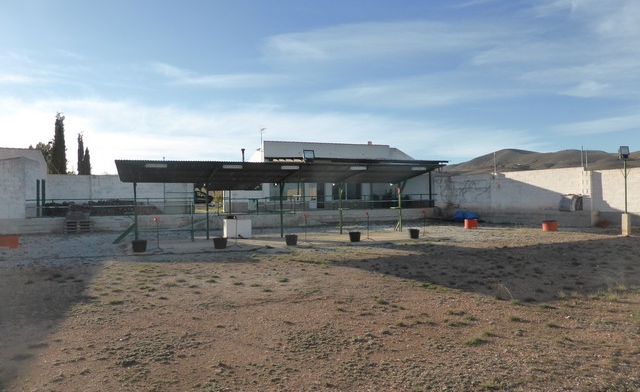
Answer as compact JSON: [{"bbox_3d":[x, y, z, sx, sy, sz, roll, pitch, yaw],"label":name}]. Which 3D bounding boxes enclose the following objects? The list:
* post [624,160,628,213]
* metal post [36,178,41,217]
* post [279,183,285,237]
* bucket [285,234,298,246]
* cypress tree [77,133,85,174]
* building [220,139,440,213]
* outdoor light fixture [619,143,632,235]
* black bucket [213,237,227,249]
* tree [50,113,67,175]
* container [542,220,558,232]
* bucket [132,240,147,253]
[{"bbox_3d":[10.683,-0.303,16.100,0.100,1.900,0.100,-1,1,-21],"label":"post"},{"bbox_3d":[-12.664,0.090,20.800,0.120,1.660,0.120,-1,1,-21],"label":"metal post"},{"bbox_3d":[-1.475,0.539,17.800,0.130,2.070,0.130,-1,1,-21],"label":"post"},{"bbox_3d":[-0.918,1.460,15.000,0.430,0.330,0.430,-1,1,0],"label":"bucket"},{"bbox_3d":[-23.739,-2.440,46.055,0.850,7.760,0.850,-1,1,0],"label":"cypress tree"},{"bbox_3d":[0.448,-1.223,28.615,12.800,3.950,5.500,-1,1,-25],"label":"building"},{"bbox_3d":[10.666,-0.167,16.100,0.400,3.150,0.380,-1,1,12],"label":"outdoor light fixture"},{"bbox_3d":[-3.121,1.478,14.500,0.440,0.330,0.440,-1,1,-21],"label":"black bucket"},{"bbox_3d":[-22.509,-2.837,40.061,1.350,8.690,1.350,-1,1,0],"label":"tree"},{"bbox_3d":[9.076,1.213,18.200,0.590,0.420,0.590,-1,1,-21],"label":"container"},{"bbox_3d":[-5.403,1.522,13.850,0.440,0.330,0.440,-1,1,-21],"label":"bucket"}]

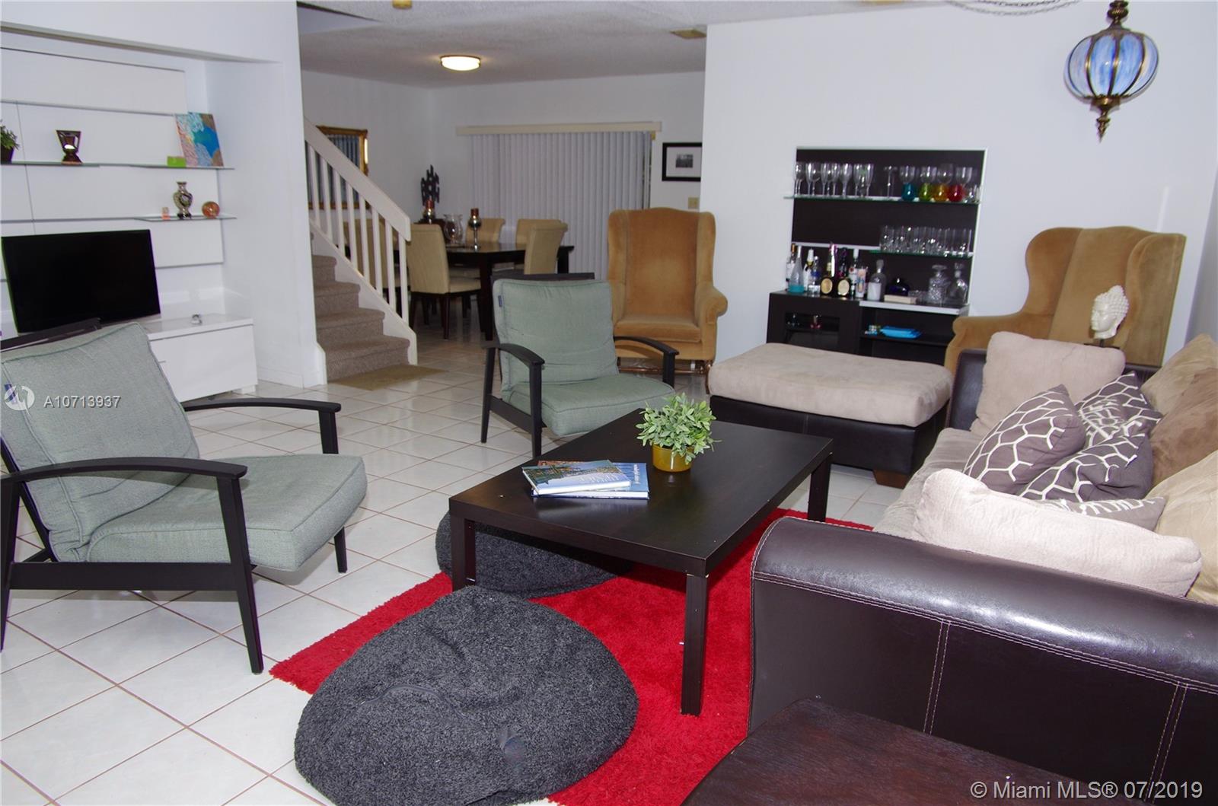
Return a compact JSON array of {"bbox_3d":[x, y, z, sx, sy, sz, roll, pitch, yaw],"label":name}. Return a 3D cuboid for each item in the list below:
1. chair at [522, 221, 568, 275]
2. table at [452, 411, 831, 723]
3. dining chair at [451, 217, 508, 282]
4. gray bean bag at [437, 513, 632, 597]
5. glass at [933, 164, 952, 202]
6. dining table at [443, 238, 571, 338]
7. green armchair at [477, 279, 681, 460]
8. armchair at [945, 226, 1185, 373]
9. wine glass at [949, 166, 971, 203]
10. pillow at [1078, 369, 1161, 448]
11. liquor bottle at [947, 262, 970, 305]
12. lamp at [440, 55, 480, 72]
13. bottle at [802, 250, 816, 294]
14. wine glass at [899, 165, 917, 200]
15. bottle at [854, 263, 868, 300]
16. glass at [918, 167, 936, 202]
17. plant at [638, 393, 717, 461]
[{"bbox_3d":[-0.775,-1.171,7.666,0.620,1.030,0.460,10,17,29],"label":"chair"},{"bbox_3d":[0.177,0.417,2.665,0.780,0.450,1.180,9,16,28],"label":"table"},{"bbox_3d":[-1.475,-1.476,8.702,0.450,0.980,0.600,10,17,29],"label":"dining chair"},{"bbox_3d":[-0.232,0.410,2.899,0.760,0.300,0.760,10,17,29],"label":"gray bean bag"},{"bbox_3d":[2.015,-1.329,4.860,0.090,0.214,0.090,10,17,29],"label":"glass"},{"bbox_3d":[-1.484,-1.200,8.079,1.750,0.765,1.330,10,17,29],"label":"dining table"},{"bbox_3d":[-0.154,-0.135,3.969,0.710,0.885,0.930,-6,16,-27],"label":"green armchair"},{"bbox_3d":[2.360,-0.343,4.356,0.790,1.210,0.800,-2,15,-12],"label":"armchair"},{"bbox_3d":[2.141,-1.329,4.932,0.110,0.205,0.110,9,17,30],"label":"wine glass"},{"bbox_3d":[1.597,0.063,2.619,0.430,0.150,0.430,-33,3,33],"label":"pillow"},{"bbox_3d":[2.126,-0.724,4.891,0.112,0.249,0.112,10,17,29],"label":"liquor bottle"},{"bbox_3d":[-1.311,-2.999,7.178,0.360,0.105,0.360,1,14,0],"label":"lamp"},{"bbox_3d":[1.353,-0.875,5.449,0.080,0.290,0.080,9,17,30],"label":"bottle"},{"bbox_3d":[1.842,-1.352,4.960,0.090,0.204,0.090,10,17,29],"label":"wine glass"},{"bbox_3d":[1.663,-0.809,5.307,0.075,0.240,0.070,9,17,30],"label":"bottle"},{"bbox_3d":[1.988,-1.365,5.052,0.092,0.215,0.092,10,17,29],"label":"glass"},{"bbox_3d":[0.218,0.088,2.563,0.250,0.235,0.250,1,14,0],"label":"plant"}]

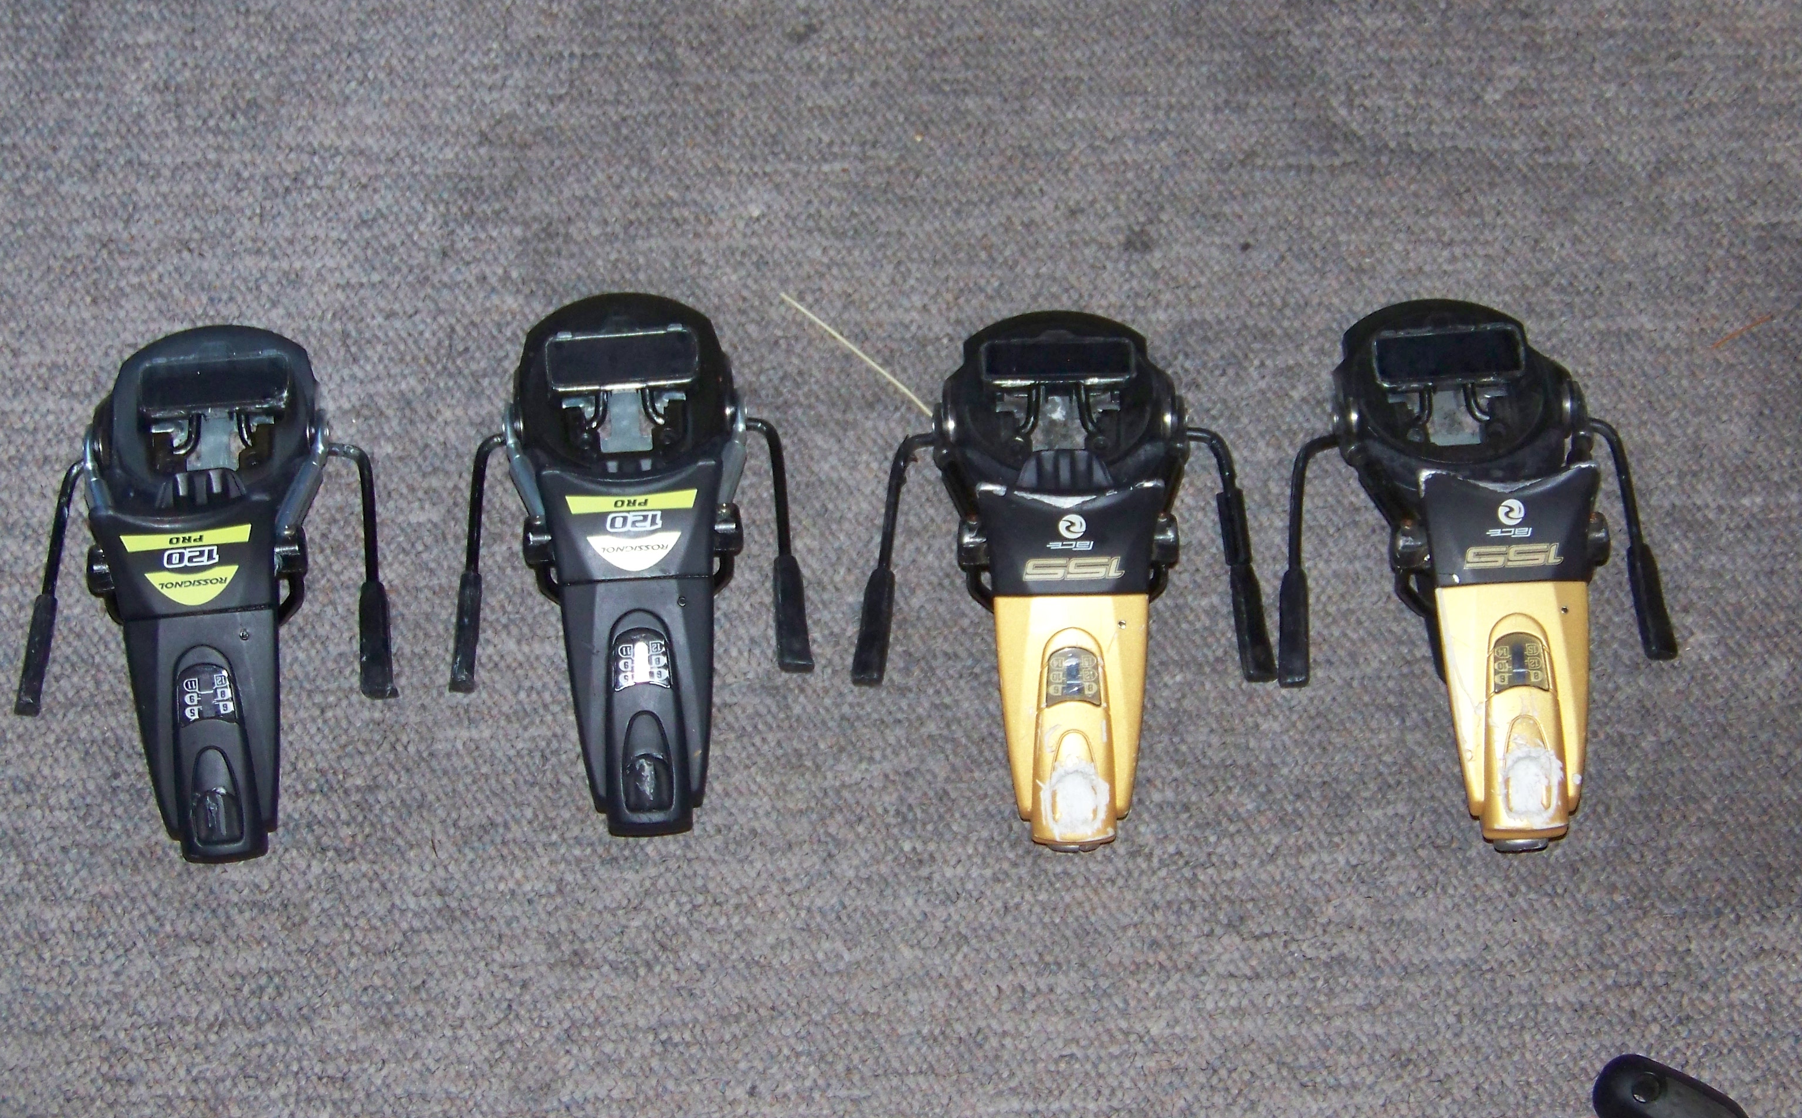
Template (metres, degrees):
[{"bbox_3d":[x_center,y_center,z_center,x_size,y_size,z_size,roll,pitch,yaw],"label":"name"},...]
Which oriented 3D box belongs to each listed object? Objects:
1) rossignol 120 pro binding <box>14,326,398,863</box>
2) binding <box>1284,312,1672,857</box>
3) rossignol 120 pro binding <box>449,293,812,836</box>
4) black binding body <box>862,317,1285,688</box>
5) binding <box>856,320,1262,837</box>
[{"bbox_3d":[-0.240,0.002,1.384,0.130,0.064,0.203,-4,65,-2],"label":"rossignol 120 pro binding"},{"bbox_3d":[0.195,-0.004,1.387,0.137,0.064,0.210,-5,65,-2],"label":"binding"},{"bbox_3d":[-0.096,-0.008,1.388,0.124,0.064,0.207,-4,65,-2],"label":"rossignol 120 pro binding"},{"bbox_3d":[0.054,-0.032,1.402,0.145,0.060,0.138,-1,65,0],"label":"black binding body"},{"bbox_3d":[0.055,-0.003,1.386,0.145,0.064,0.205,-1,65,0],"label":"binding"}]

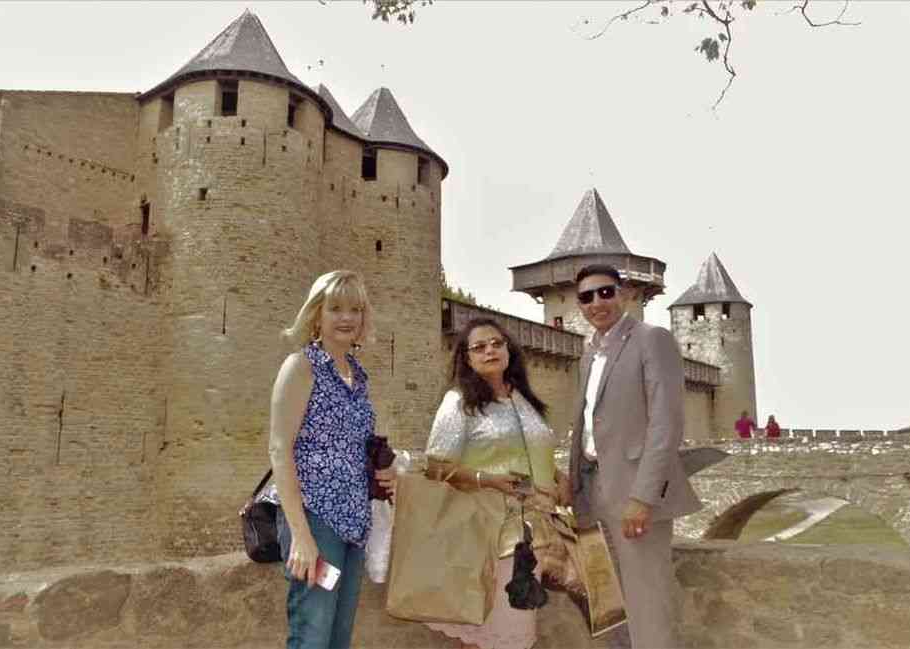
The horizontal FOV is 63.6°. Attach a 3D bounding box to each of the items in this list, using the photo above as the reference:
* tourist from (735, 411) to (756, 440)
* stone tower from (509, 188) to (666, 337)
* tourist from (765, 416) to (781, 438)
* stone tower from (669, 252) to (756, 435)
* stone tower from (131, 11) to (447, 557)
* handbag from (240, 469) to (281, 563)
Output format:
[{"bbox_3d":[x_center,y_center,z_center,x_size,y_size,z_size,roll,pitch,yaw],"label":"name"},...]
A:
[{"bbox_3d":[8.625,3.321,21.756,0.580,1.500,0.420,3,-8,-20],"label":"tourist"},{"bbox_3d":[10.376,0.486,56.372,11.400,22.600,11.400,-5,-9,34],"label":"stone tower"},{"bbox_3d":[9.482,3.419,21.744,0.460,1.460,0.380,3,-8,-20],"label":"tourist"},{"bbox_3d":[24.952,3.053,70.161,8.200,20.300,8.200,-5,-9,37],"label":"stone tower"},{"bbox_3d":[-6.531,-1.593,32.304,7.800,21.500,15.100,-5,-9,34],"label":"stone tower"},{"bbox_3d":[-0.583,0.597,2.294,0.130,0.300,0.220,5,-9,-37],"label":"handbag"}]

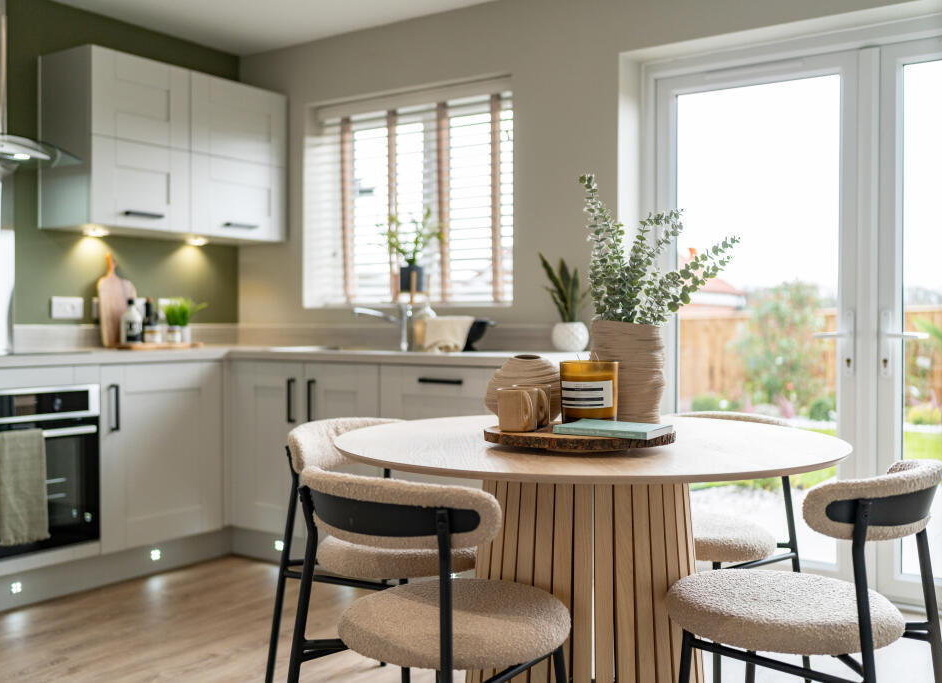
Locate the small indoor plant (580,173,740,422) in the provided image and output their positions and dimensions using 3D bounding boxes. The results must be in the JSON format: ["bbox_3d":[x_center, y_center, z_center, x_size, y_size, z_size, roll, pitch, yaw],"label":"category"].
[{"bbox_3d":[0.456,-0.092,2.410,0.385,0.630,0.300,0,1,0],"label":"small indoor plant"}]

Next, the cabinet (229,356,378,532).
[{"bbox_3d":[-0.523,0.438,4.258,0.825,0.720,0.580,1,1,34],"label":"cabinet"}]

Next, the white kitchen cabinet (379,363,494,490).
[{"bbox_3d":[0.067,0.443,3.860,0.600,0.720,0.580,1,1,34],"label":"white kitchen cabinet"}]

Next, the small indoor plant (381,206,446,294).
[{"bbox_3d":[-0.259,-0.409,4.480,0.270,0.390,0.230,0,1,-3],"label":"small indoor plant"}]

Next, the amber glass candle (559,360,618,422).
[{"bbox_3d":[0.273,0.119,2.300,0.132,0.143,0.132,0,1,10],"label":"amber glass candle"}]

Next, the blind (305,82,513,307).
[{"bbox_3d":[-0.239,-0.641,4.572,1.170,0.925,0.065,1,1,34],"label":"blind"}]

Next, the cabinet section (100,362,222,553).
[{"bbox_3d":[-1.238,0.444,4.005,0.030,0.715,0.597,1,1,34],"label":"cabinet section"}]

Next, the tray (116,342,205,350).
[{"bbox_3d":[-1.372,0.022,4.432,0.270,0.022,0.380,1,1,35],"label":"tray"}]

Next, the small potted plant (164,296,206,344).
[{"bbox_3d":[-1.308,-0.096,4.560,0.190,0.215,0.160,0,1,-16],"label":"small potted plant"}]

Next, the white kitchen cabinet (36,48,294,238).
[{"bbox_3d":[-1.362,-0.838,4.541,0.363,0.720,1.080,1,1,35],"label":"white kitchen cabinet"}]

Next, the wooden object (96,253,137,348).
[{"bbox_3d":[-1.577,-0.184,4.470,0.024,0.435,0.205,-11,-6,35],"label":"wooden object"}]

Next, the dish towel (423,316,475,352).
[{"bbox_3d":[-0.087,-0.029,4.022,0.185,0.145,0.110,1,1,35],"label":"dish towel"}]

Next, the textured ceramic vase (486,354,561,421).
[{"bbox_3d":[0.123,0.105,2.210,0.187,0.145,0.187,0,1,3],"label":"textured ceramic vase"}]

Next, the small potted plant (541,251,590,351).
[{"bbox_3d":[0.367,-0.153,3.865,0.200,0.385,0.180,0,1,5],"label":"small potted plant"}]

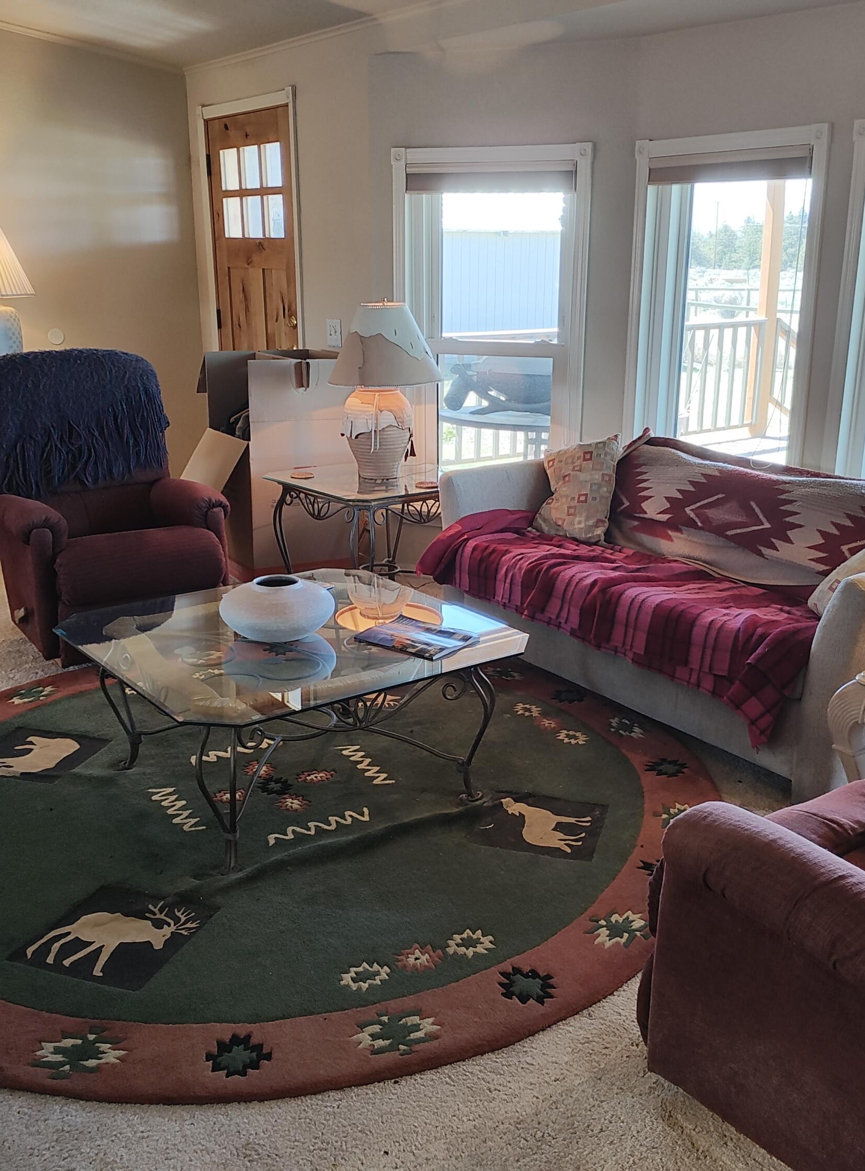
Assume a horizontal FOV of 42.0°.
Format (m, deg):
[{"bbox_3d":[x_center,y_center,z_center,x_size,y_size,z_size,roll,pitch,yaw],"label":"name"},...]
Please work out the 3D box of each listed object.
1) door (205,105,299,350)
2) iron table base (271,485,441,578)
[{"bbox_3d":[-0.923,-1.346,5.896,0.060,2.040,0.908,-12,20,-35],"label":"door"},{"bbox_3d":[-0.223,-0.163,4.569,0.600,0.525,0.600,-12,21,-34],"label":"iron table base"}]

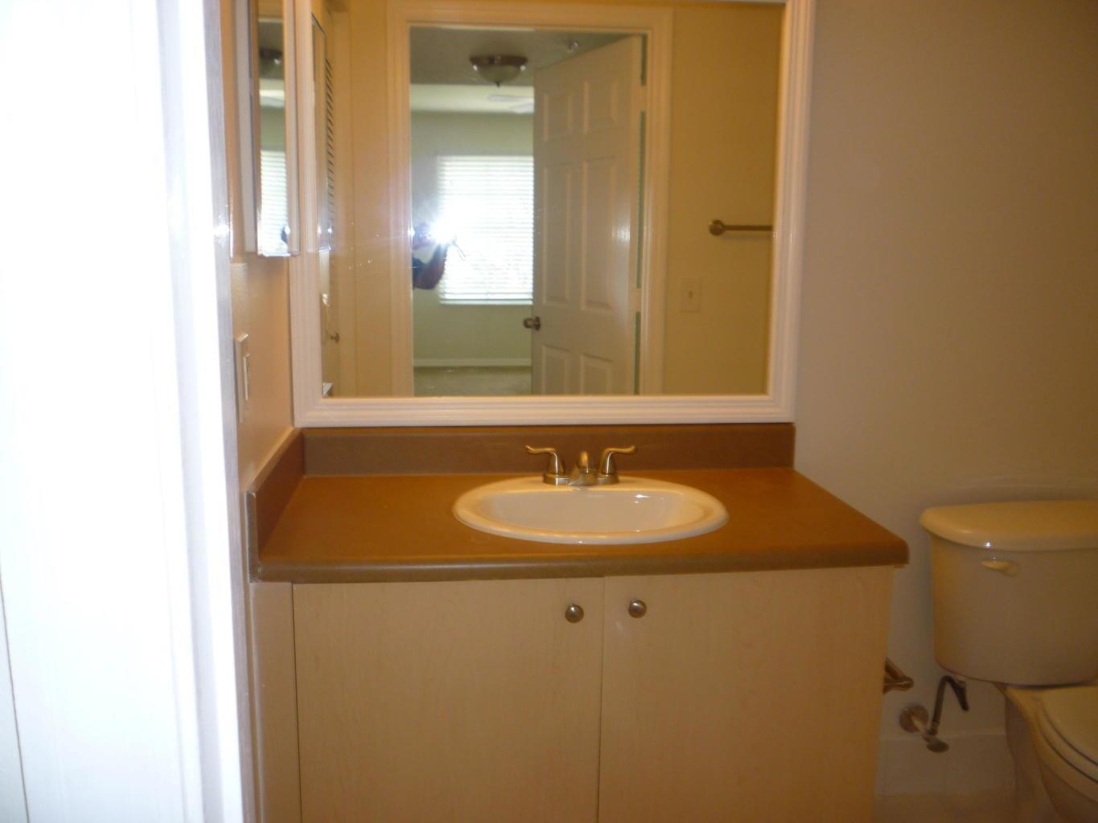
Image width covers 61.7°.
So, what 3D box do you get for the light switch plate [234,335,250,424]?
[{"bbox_3d":[-0.455,-0.051,1.376,0.008,0.120,0.073,0,10,-7],"label":"light switch plate"}]

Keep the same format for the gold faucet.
[{"bbox_3d":[0.067,0.109,1.773,0.217,0.078,0.138,0,10,-7],"label":"gold faucet"}]

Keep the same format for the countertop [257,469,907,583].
[{"bbox_3d":[0.047,0.195,1.713,1.049,0.042,0.506,0,10,-7],"label":"countertop"}]

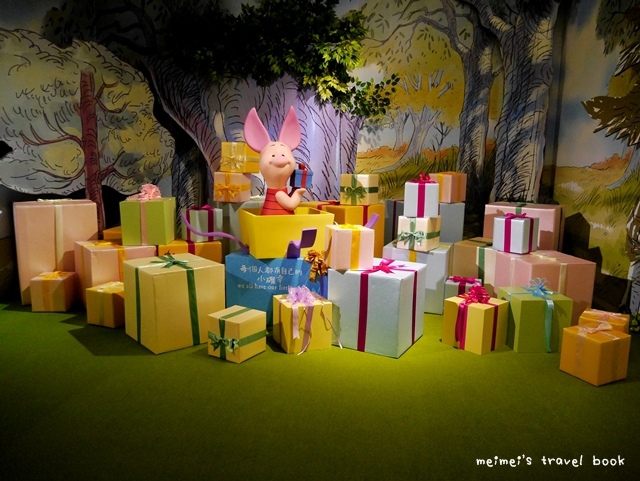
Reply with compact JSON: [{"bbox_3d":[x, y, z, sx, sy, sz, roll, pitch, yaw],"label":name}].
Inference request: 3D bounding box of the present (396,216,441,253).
[{"bbox_3d":[0.826,-0.062,4.297,0.263,0.263,0.263,7,11,34],"label":"present"}]

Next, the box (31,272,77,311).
[{"bbox_3d":[-2.191,0.420,4.277,0.257,0.268,0.257,0,9,-8],"label":"box"}]

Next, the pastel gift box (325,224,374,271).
[{"bbox_3d":[0.232,0.049,4.048,0.301,0.305,0.299,-1,9,-13],"label":"pastel gift box"}]

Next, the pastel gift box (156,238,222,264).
[{"bbox_3d":[-1.143,0.251,4.637,0.515,0.515,0.515,-1,9,-12],"label":"pastel gift box"}]

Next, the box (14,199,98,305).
[{"bbox_3d":[-2.379,0.079,4.725,0.620,0.847,0.510,-4,11,-29],"label":"box"}]

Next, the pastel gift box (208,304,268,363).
[{"bbox_3d":[-0.597,0.679,3.770,0.291,0.294,0.298,7,11,31],"label":"pastel gift box"}]

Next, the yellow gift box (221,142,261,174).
[{"bbox_3d":[-0.720,-0.763,4.777,0.261,0.261,0.261,5,10,27],"label":"yellow gift box"}]

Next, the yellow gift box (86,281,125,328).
[{"bbox_3d":[-1.575,0.482,3.943,0.257,0.270,0.257,4,10,21],"label":"yellow gift box"}]

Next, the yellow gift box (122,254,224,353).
[{"bbox_3d":[-1.143,0.462,4.084,0.571,0.606,0.577,-7,12,-40],"label":"yellow gift box"}]

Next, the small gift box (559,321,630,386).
[{"bbox_3d":[1.636,0.669,3.085,0.257,0.270,0.257,-4,10,-26],"label":"small gift box"}]

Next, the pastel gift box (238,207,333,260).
[{"bbox_3d":[-0.284,-0.076,4.256,0.613,0.323,0.529,-2,10,-18],"label":"pastel gift box"}]

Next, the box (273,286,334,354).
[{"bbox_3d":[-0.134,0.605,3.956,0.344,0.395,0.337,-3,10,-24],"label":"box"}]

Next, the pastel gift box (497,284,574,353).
[{"bbox_3d":[1.664,0.591,4.056,0.396,0.449,0.394,0,9,-5],"label":"pastel gift box"}]

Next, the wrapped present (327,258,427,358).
[{"bbox_3d":[0.413,0.449,3.648,0.502,0.530,0.513,6,11,28],"label":"wrapped present"}]

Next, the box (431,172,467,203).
[{"bbox_3d":[1.241,-0.510,5.046,0.262,0.269,0.262,-7,12,-42],"label":"box"}]

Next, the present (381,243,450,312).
[{"bbox_3d":[0.878,0.303,4.602,0.522,0.522,0.516,4,10,20],"label":"present"}]

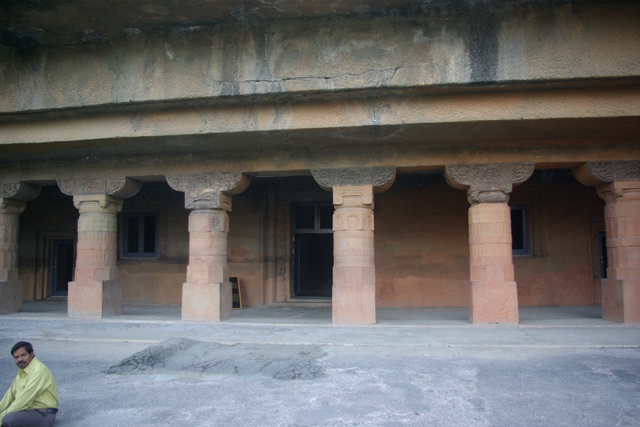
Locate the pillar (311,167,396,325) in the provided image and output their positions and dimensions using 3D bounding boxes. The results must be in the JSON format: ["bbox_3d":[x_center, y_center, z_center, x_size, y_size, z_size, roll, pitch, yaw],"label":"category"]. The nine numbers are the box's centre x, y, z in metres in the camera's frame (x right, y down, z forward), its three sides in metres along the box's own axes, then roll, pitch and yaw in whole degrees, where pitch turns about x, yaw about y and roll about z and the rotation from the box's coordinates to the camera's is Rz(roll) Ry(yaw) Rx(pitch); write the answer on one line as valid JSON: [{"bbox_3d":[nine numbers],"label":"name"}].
[{"bbox_3d":[0.875,0.796,11.870,2.040,3.640,1.000,-1,-6,9],"label":"pillar"}]

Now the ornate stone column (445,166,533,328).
[{"bbox_3d":[4.030,0.730,11.390,2.040,3.640,1.000,-1,-6,9],"label":"ornate stone column"}]

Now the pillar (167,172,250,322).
[{"bbox_3d":[-2.865,0.874,12.430,2.040,3.640,1.000,-1,-6,9],"label":"pillar"}]

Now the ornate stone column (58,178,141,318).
[{"bbox_3d":[-5.980,0.940,12.900,2.040,3.640,1.000,-1,-6,9],"label":"ornate stone column"}]

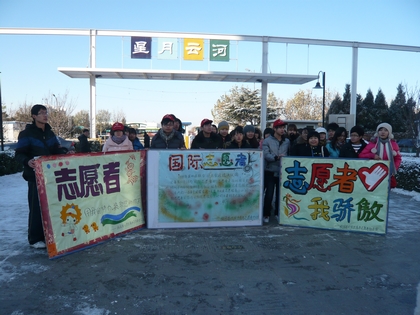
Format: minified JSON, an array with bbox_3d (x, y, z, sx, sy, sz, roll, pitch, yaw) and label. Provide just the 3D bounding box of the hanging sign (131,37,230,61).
[{"bbox_3d":[-1.811,-6.676,21.000,6.100,1.370,0.120,0,3,-4],"label":"hanging sign"}]

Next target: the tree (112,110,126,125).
[{"bbox_3d":[-13.352,-4.319,50.153,2.061,5.207,2.061,1,3,0],"label":"tree"}]

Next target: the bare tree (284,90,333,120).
[{"bbox_3d":[11.323,-4.352,39.210,6.085,7.152,6.085,1,3,0],"label":"bare tree"}]

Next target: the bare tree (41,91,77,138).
[{"bbox_3d":[-10.731,-2.445,24.135,2.543,4.586,2.543,1,3,0],"label":"bare tree"}]

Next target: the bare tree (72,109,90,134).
[{"bbox_3d":[-16.609,-3.876,44.145,2.461,4.951,2.461,1,3,0],"label":"bare tree"}]

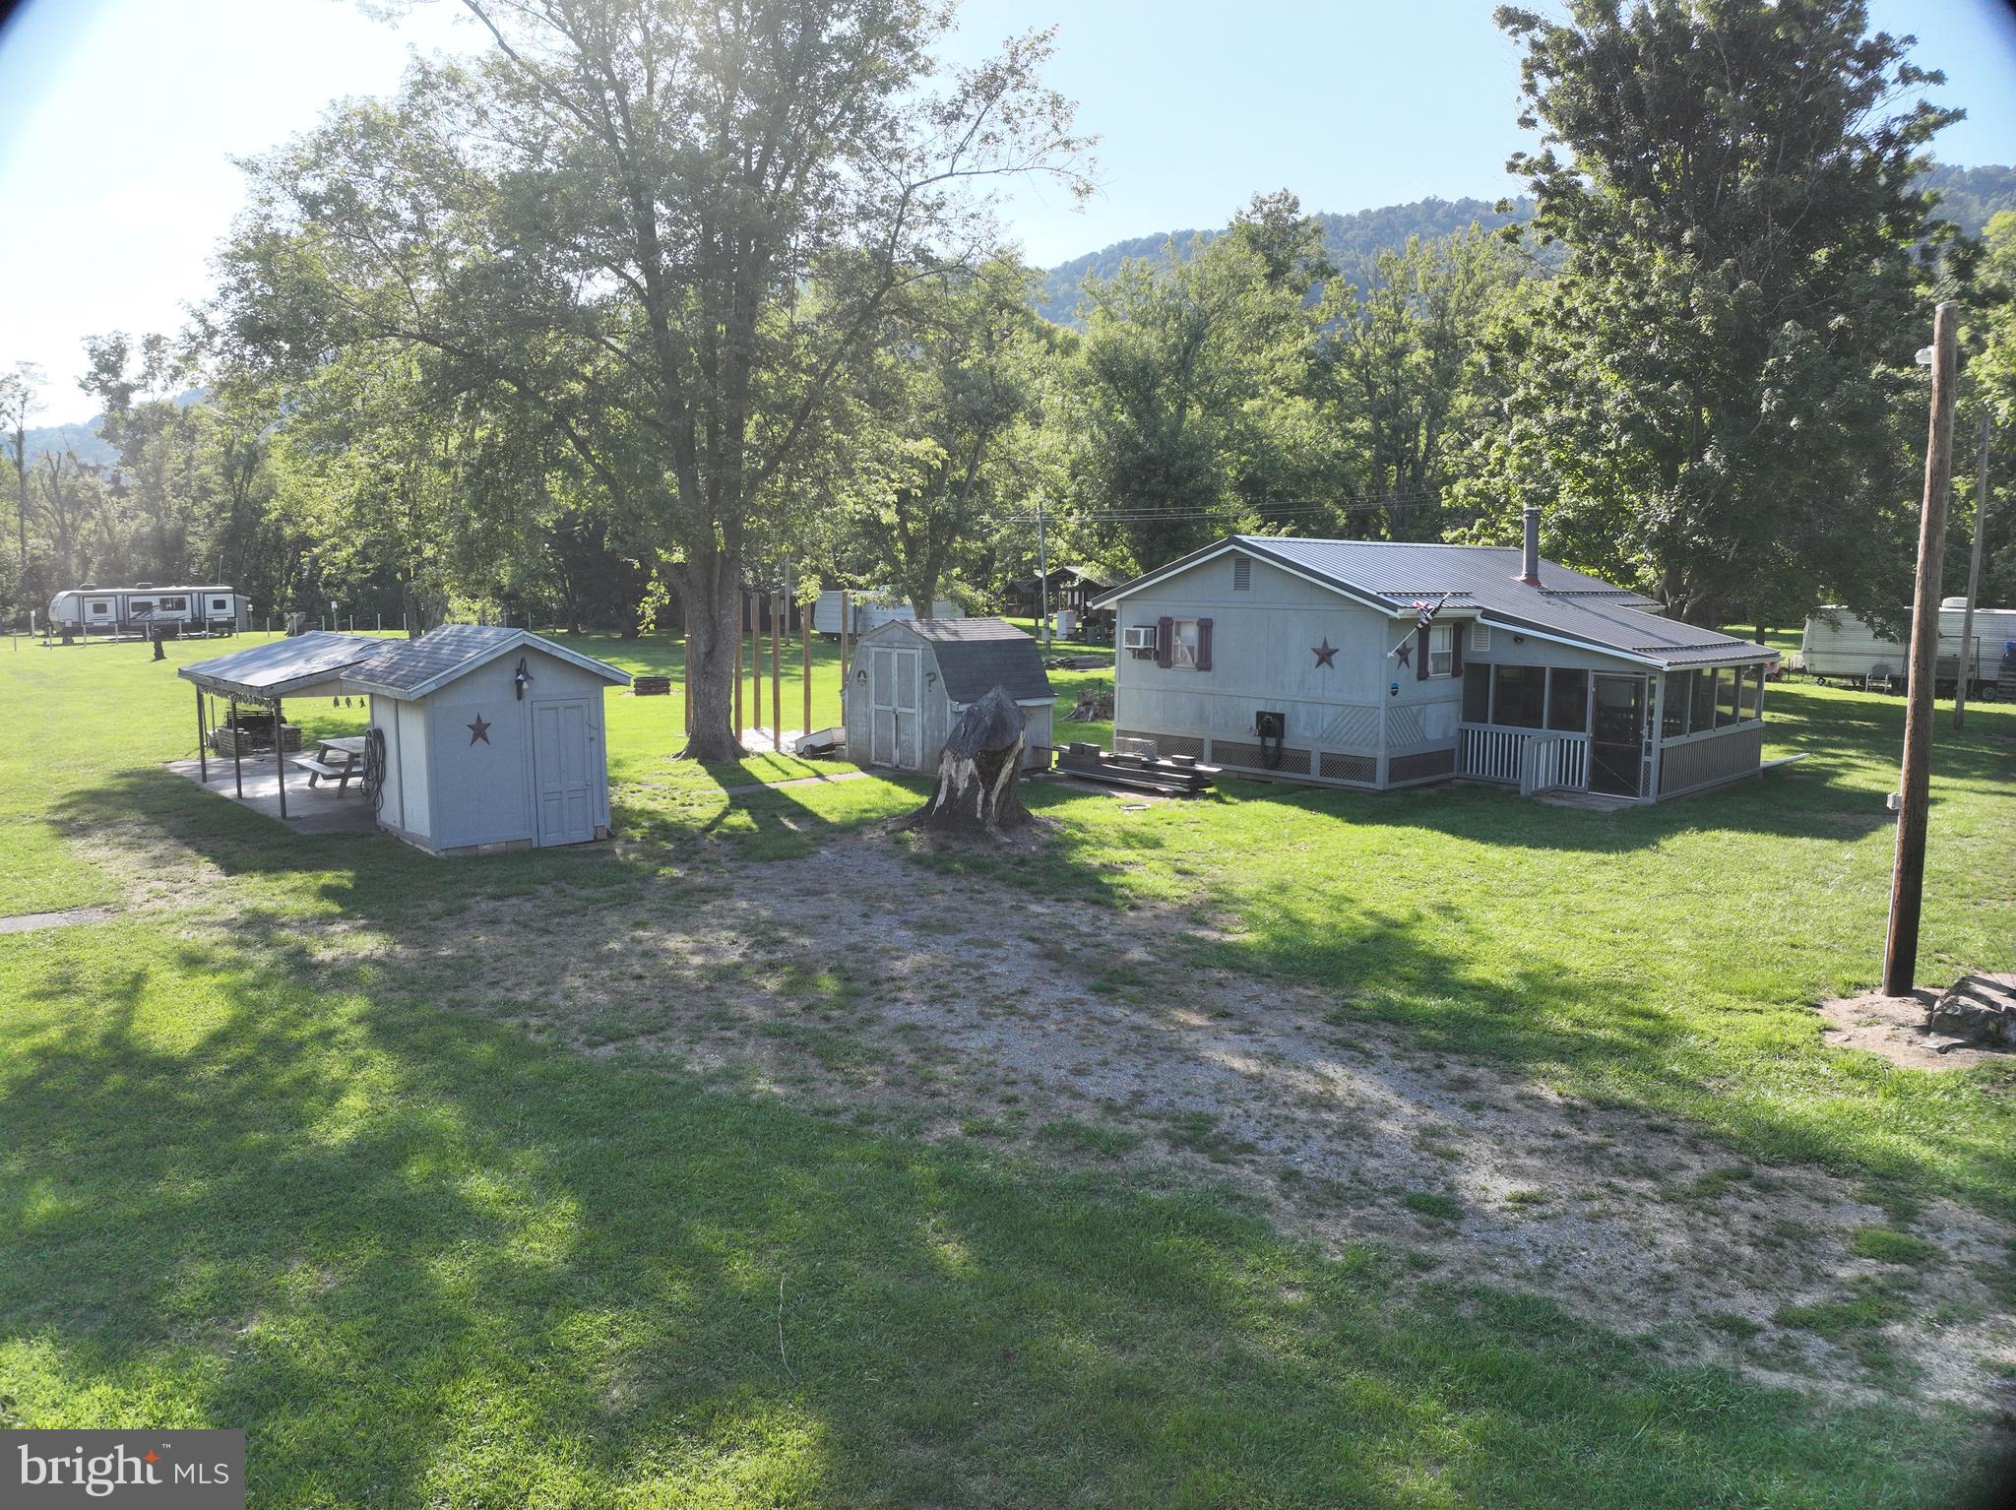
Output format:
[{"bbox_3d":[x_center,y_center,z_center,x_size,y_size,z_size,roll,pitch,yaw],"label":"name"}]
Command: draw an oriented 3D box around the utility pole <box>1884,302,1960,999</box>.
[{"bbox_3d":[7.841,-0.839,11.945,0.400,5.893,0.330,0,7,0],"label":"utility pole"}]

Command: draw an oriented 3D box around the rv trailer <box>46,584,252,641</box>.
[{"bbox_3d":[-55.660,-9.177,90.000,10.300,3.500,2.900,-6,9,-40],"label":"rv trailer"}]

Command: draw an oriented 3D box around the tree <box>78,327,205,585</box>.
[{"bbox_3d":[-67.047,-21.182,109.344,9.498,23.019,9.000,0,7,0],"label":"tree"}]

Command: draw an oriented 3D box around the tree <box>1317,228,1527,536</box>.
[{"bbox_3d":[26.033,-20.235,89.514,13.197,25.944,11.000,0,7,0],"label":"tree"}]

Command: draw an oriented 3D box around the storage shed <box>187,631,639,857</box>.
[{"bbox_3d":[-9.928,-0.681,23.018,4.576,2.960,10.781,-6,9,-40],"label":"storage shed"}]

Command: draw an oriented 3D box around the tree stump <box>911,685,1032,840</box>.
[{"bbox_3d":[-0.586,-0.006,21.104,1.750,2.083,1.500,0,7,0],"label":"tree stump"}]

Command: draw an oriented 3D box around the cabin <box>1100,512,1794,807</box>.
[{"bbox_3d":[9.255,-2.280,28.466,10.800,4.900,10.387,-6,9,-43],"label":"cabin"}]

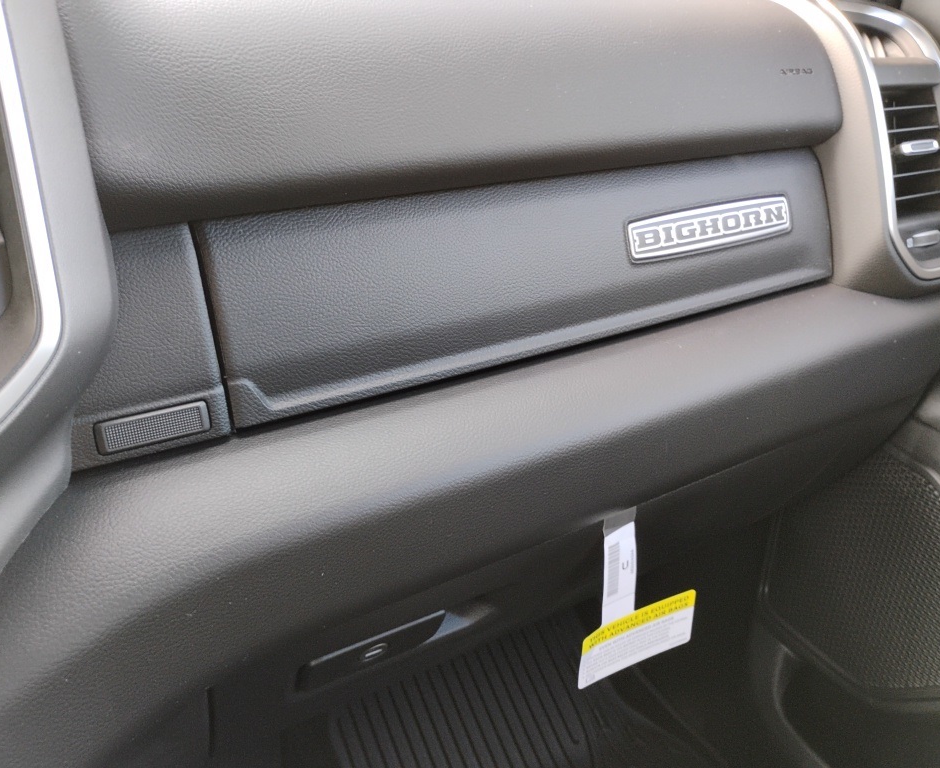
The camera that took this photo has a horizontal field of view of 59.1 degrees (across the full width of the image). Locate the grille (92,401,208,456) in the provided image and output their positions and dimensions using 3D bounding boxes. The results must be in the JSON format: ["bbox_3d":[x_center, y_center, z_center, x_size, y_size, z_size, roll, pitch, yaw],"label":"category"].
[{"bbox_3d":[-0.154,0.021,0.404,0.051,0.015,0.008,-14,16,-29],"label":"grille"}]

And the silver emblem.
[{"bbox_3d":[0.180,-0.115,0.608,0.172,0.028,0.007,-15,12,-31],"label":"silver emblem"}]

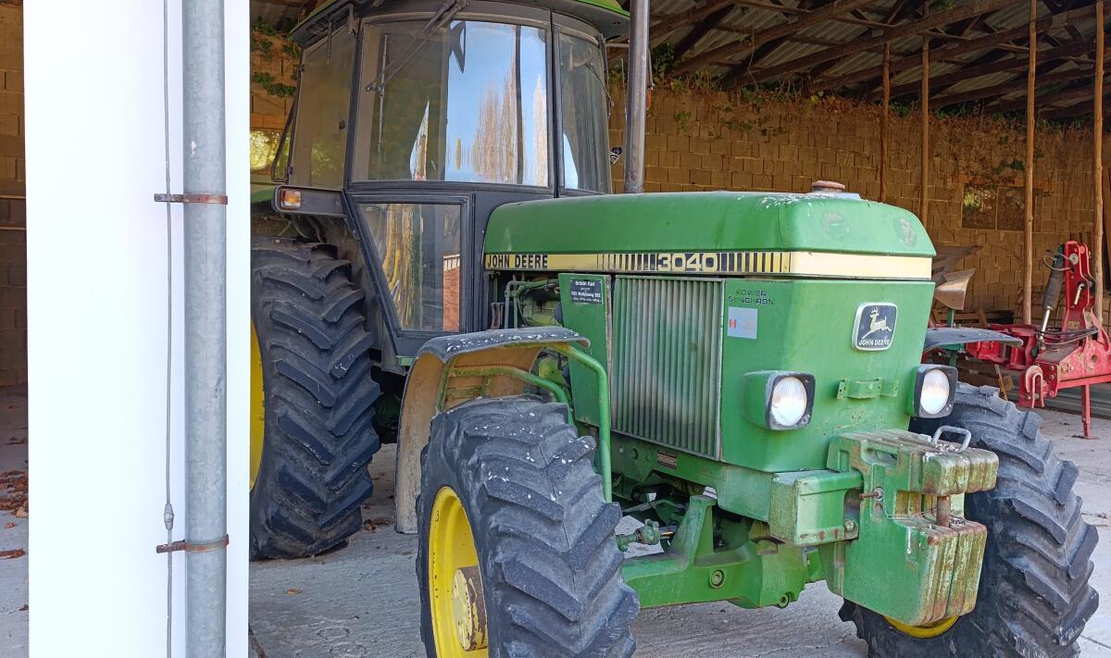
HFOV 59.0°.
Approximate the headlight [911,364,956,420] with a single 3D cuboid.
[{"bbox_3d":[1.087,0.181,2.889,0.170,0.153,0.086,0,3,-30],"label":"headlight"}]

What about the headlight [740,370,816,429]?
[{"bbox_3d":[0.595,0.183,2.615,0.170,0.151,0.094,0,3,-30],"label":"headlight"}]

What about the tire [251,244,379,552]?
[{"bbox_3d":[-1.360,0.341,5.012,0.460,1.619,1.627,0,3,-30],"label":"tire"}]

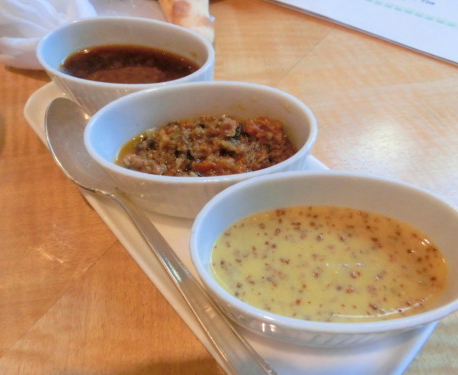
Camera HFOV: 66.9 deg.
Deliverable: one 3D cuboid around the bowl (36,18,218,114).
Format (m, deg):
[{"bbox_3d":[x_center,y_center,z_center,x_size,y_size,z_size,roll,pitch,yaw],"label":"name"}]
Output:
[{"bbox_3d":[-0.065,-0.074,0.228,0.115,0.038,0.069,12,56,10],"label":"bowl"}]

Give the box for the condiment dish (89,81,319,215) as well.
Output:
[{"bbox_3d":[-0.013,-0.019,0.188,0.115,0.038,0.069,0,55,2],"label":"condiment dish"}]

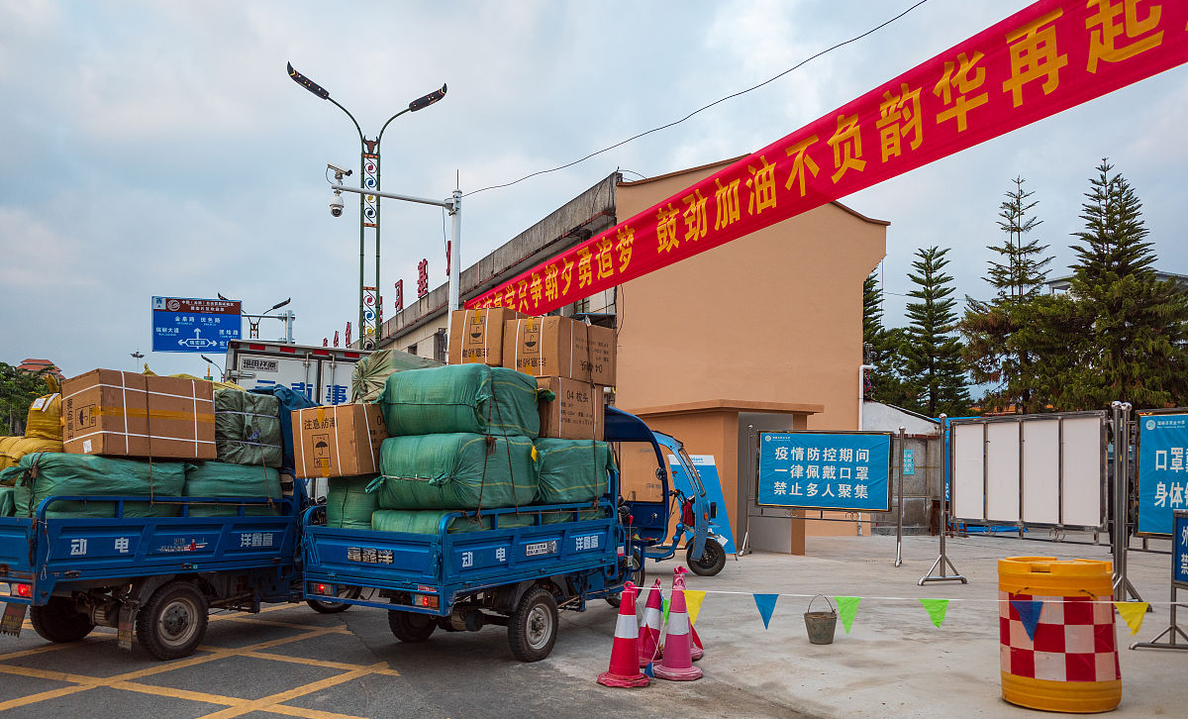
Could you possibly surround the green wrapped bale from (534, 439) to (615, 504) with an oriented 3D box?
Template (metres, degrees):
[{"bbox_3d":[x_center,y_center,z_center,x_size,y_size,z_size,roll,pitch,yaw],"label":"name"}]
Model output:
[{"bbox_3d":[-0.415,0.858,7.140,0.660,0.470,0.970,-3,-7,31],"label":"green wrapped bale"}]

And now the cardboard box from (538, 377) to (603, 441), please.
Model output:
[{"bbox_3d":[-0.356,0.427,7.731,0.535,0.470,0.800,-4,-7,32],"label":"cardboard box"}]

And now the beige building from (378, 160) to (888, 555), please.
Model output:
[{"bbox_3d":[-1.700,0.978,33.200,7.300,8.600,26.000,3,-7,-25],"label":"beige building"}]

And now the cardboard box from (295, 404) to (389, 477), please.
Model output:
[{"bbox_3d":[-1.705,0.590,6.790,0.535,0.470,0.800,-7,-4,24],"label":"cardboard box"}]

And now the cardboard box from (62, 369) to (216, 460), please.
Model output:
[{"bbox_3d":[-2.922,0.381,5.981,0.430,0.510,0.870,-7,-9,27],"label":"cardboard box"}]

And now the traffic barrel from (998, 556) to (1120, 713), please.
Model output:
[{"bbox_3d":[2.813,1.641,5.580,0.645,0.840,0.645,-3,-7,30],"label":"traffic barrel"}]

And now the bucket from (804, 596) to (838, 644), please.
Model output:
[{"bbox_3d":[1.825,2.087,7.420,0.265,0.400,0.265,1,-6,0],"label":"bucket"}]

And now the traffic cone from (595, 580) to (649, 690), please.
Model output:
[{"bbox_3d":[0.204,1.909,6.496,0.370,0.670,0.370,0,-6,0],"label":"traffic cone"}]

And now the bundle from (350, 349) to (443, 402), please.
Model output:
[{"bbox_3d":[-1.251,0.205,6.895,0.620,0.520,0.900,-3,-7,31],"label":"bundle"}]

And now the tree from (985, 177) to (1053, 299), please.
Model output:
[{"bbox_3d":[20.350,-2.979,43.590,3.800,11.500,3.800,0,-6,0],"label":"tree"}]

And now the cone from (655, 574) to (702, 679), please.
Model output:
[{"bbox_3d":[0.601,1.929,6.676,0.360,0.670,0.360,0,-6,0],"label":"cone"}]

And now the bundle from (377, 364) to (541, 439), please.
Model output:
[{"bbox_3d":[-1.051,0.355,7.182,1.100,0.550,0.640,-4,-7,33],"label":"bundle"}]

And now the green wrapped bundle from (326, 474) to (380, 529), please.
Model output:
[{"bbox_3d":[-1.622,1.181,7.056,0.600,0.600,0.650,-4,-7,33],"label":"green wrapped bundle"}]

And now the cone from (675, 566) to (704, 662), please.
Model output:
[{"bbox_3d":[0.630,1.840,6.720,0.355,0.640,0.355,1,-6,0],"label":"cone"}]

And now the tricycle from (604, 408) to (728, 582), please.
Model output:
[{"bbox_3d":[0.620,1.761,10.571,1.100,1.850,2.500,-6,-9,44],"label":"tricycle"}]

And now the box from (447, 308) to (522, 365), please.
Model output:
[{"bbox_3d":[-0.706,-0.123,7.570,0.500,0.445,0.850,-3,-7,31],"label":"box"}]

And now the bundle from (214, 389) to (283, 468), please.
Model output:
[{"bbox_3d":[-3.155,0.609,7.839,0.720,0.580,0.630,-4,-7,33],"label":"bundle"}]

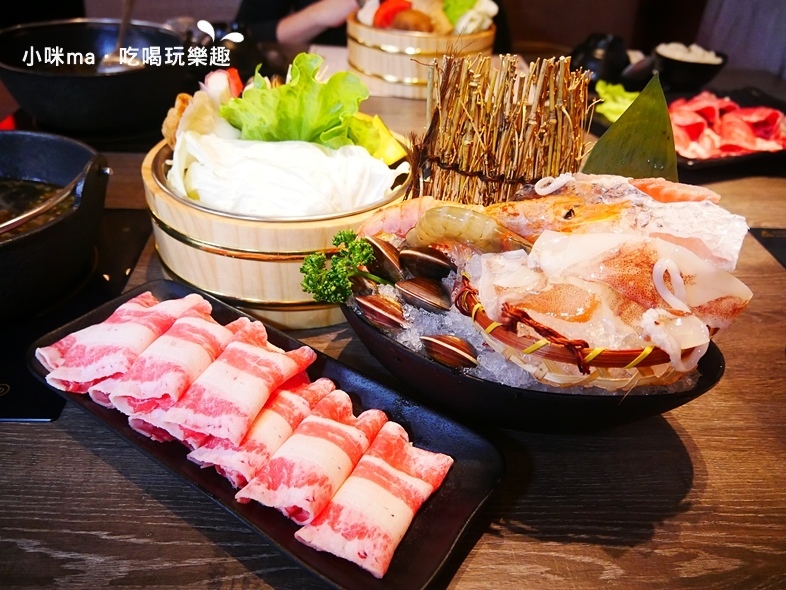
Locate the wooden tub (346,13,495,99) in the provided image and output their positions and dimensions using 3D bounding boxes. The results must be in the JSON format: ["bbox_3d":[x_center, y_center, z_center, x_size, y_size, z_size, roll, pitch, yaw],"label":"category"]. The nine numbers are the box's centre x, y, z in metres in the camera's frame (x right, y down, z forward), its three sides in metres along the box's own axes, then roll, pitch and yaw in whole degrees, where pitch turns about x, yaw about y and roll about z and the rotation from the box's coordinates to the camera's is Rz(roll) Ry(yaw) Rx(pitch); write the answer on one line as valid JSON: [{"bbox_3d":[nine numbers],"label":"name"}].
[{"bbox_3d":[0.043,-0.415,1.072,0.245,0.098,0.245,4,36,-3],"label":"wooden tub"}]

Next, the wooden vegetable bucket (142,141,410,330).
[{"bbox_3d":[-0.096,-0.082,0.597,0.245,0.098,0.245,4,36,-3],"label":"wooden vegetable bucket"}]

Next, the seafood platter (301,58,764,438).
[{"bbox_3d":[0.109,-0.042,0.480,0.353,0.204,0.221,9,36,4],"label":"seafood platter"}]

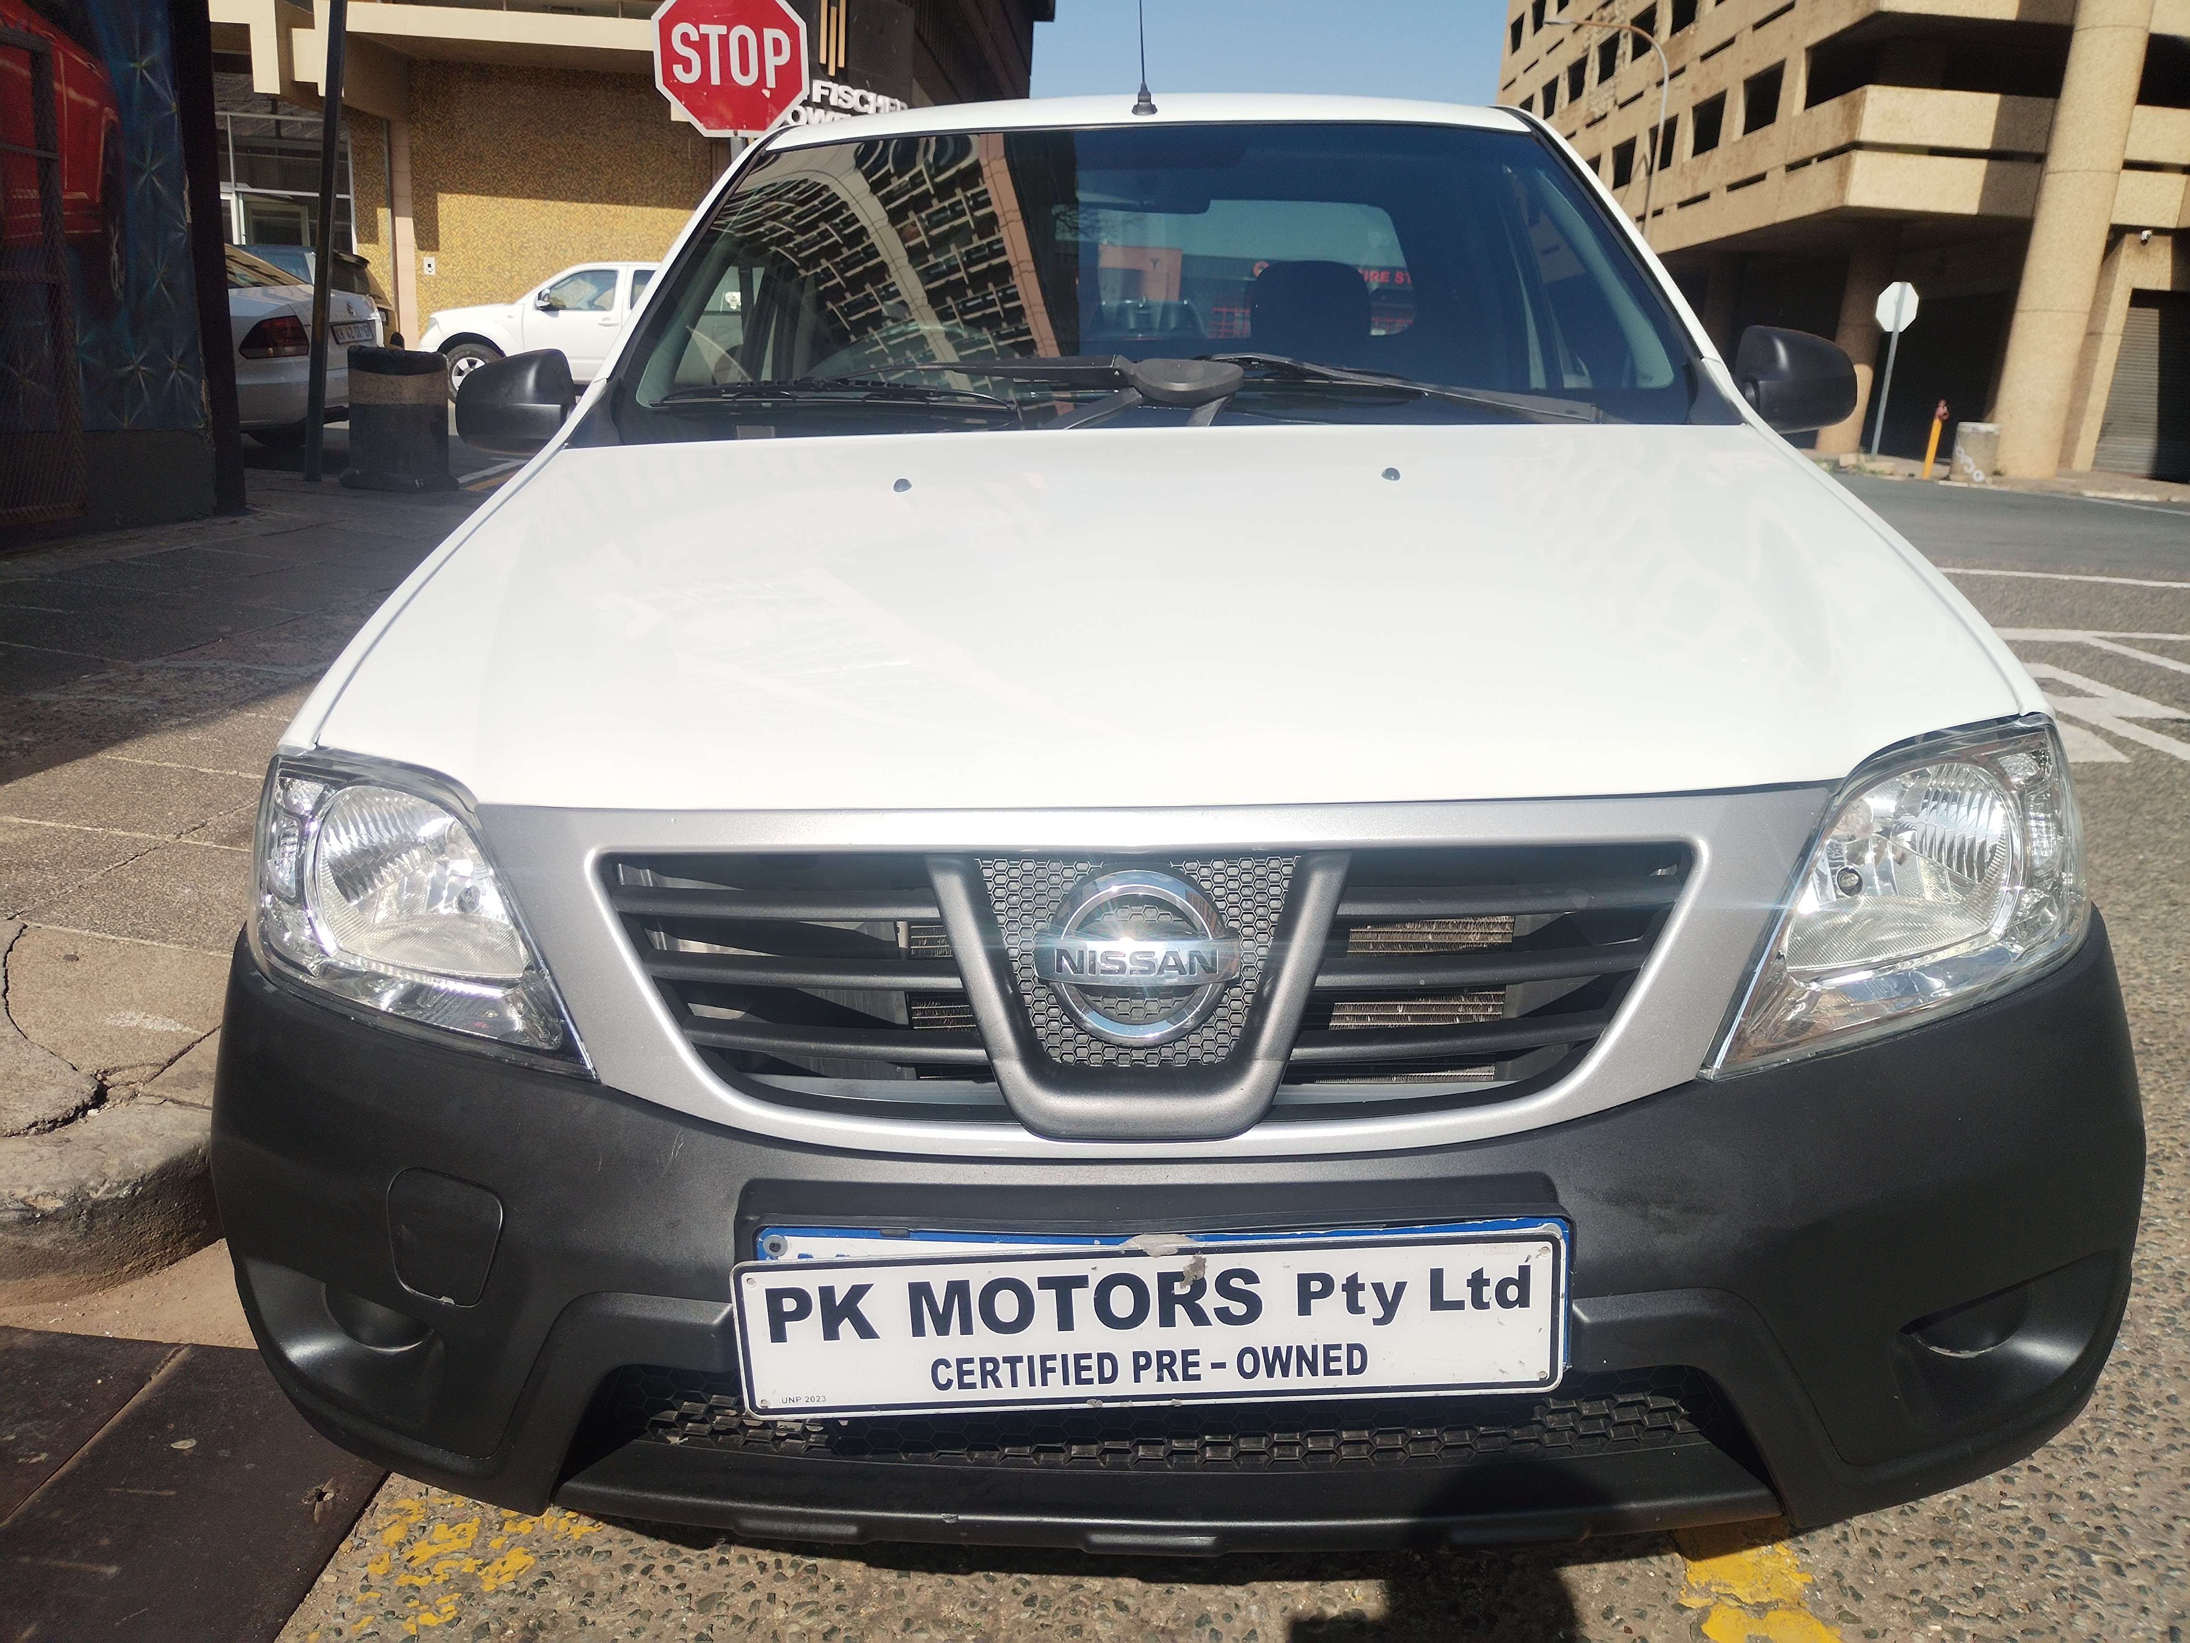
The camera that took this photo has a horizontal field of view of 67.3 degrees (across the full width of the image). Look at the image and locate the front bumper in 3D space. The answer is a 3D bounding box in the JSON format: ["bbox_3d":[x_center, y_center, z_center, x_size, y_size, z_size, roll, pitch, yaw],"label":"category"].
[{"bbox_3d":[0.041,0.305,1.249,1.660,0.440,0.450,-1,14,2],"label":"front bumper"}]

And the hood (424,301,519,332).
[{"bbox_3d":[-7.980,-6.600,21.600,1.200,0.300,1.500,-1,15,3],"label":"hood"}]

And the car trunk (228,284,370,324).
[{"bbox_3d":[-5.620,-3.620,11.600,0.550,0.360,1.200,-2,15,9],"label":"car trunk"}]

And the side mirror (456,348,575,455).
[{"bbox_3d":[-0.833,-0.603,2.360,0.190,0.152,0.125,-1,14,2],"label":"side mirror"}]

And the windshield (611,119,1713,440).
[{"bbox_3d":[0.070,-0.744,2.224,1.370,0.170,0.740,-1,52,2],"label":"windshield"}]

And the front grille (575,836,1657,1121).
[{"bbox_3d":[0.030,0.107,1.065,0.700,0.180,0.120,-1,14,2],"label":"front grille"}]

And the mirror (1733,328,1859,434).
[{"bbox_3d":[0.974,-0.613,2.280,0.190,0.152,0.125,-1,14,2],"label":"mirror"}]

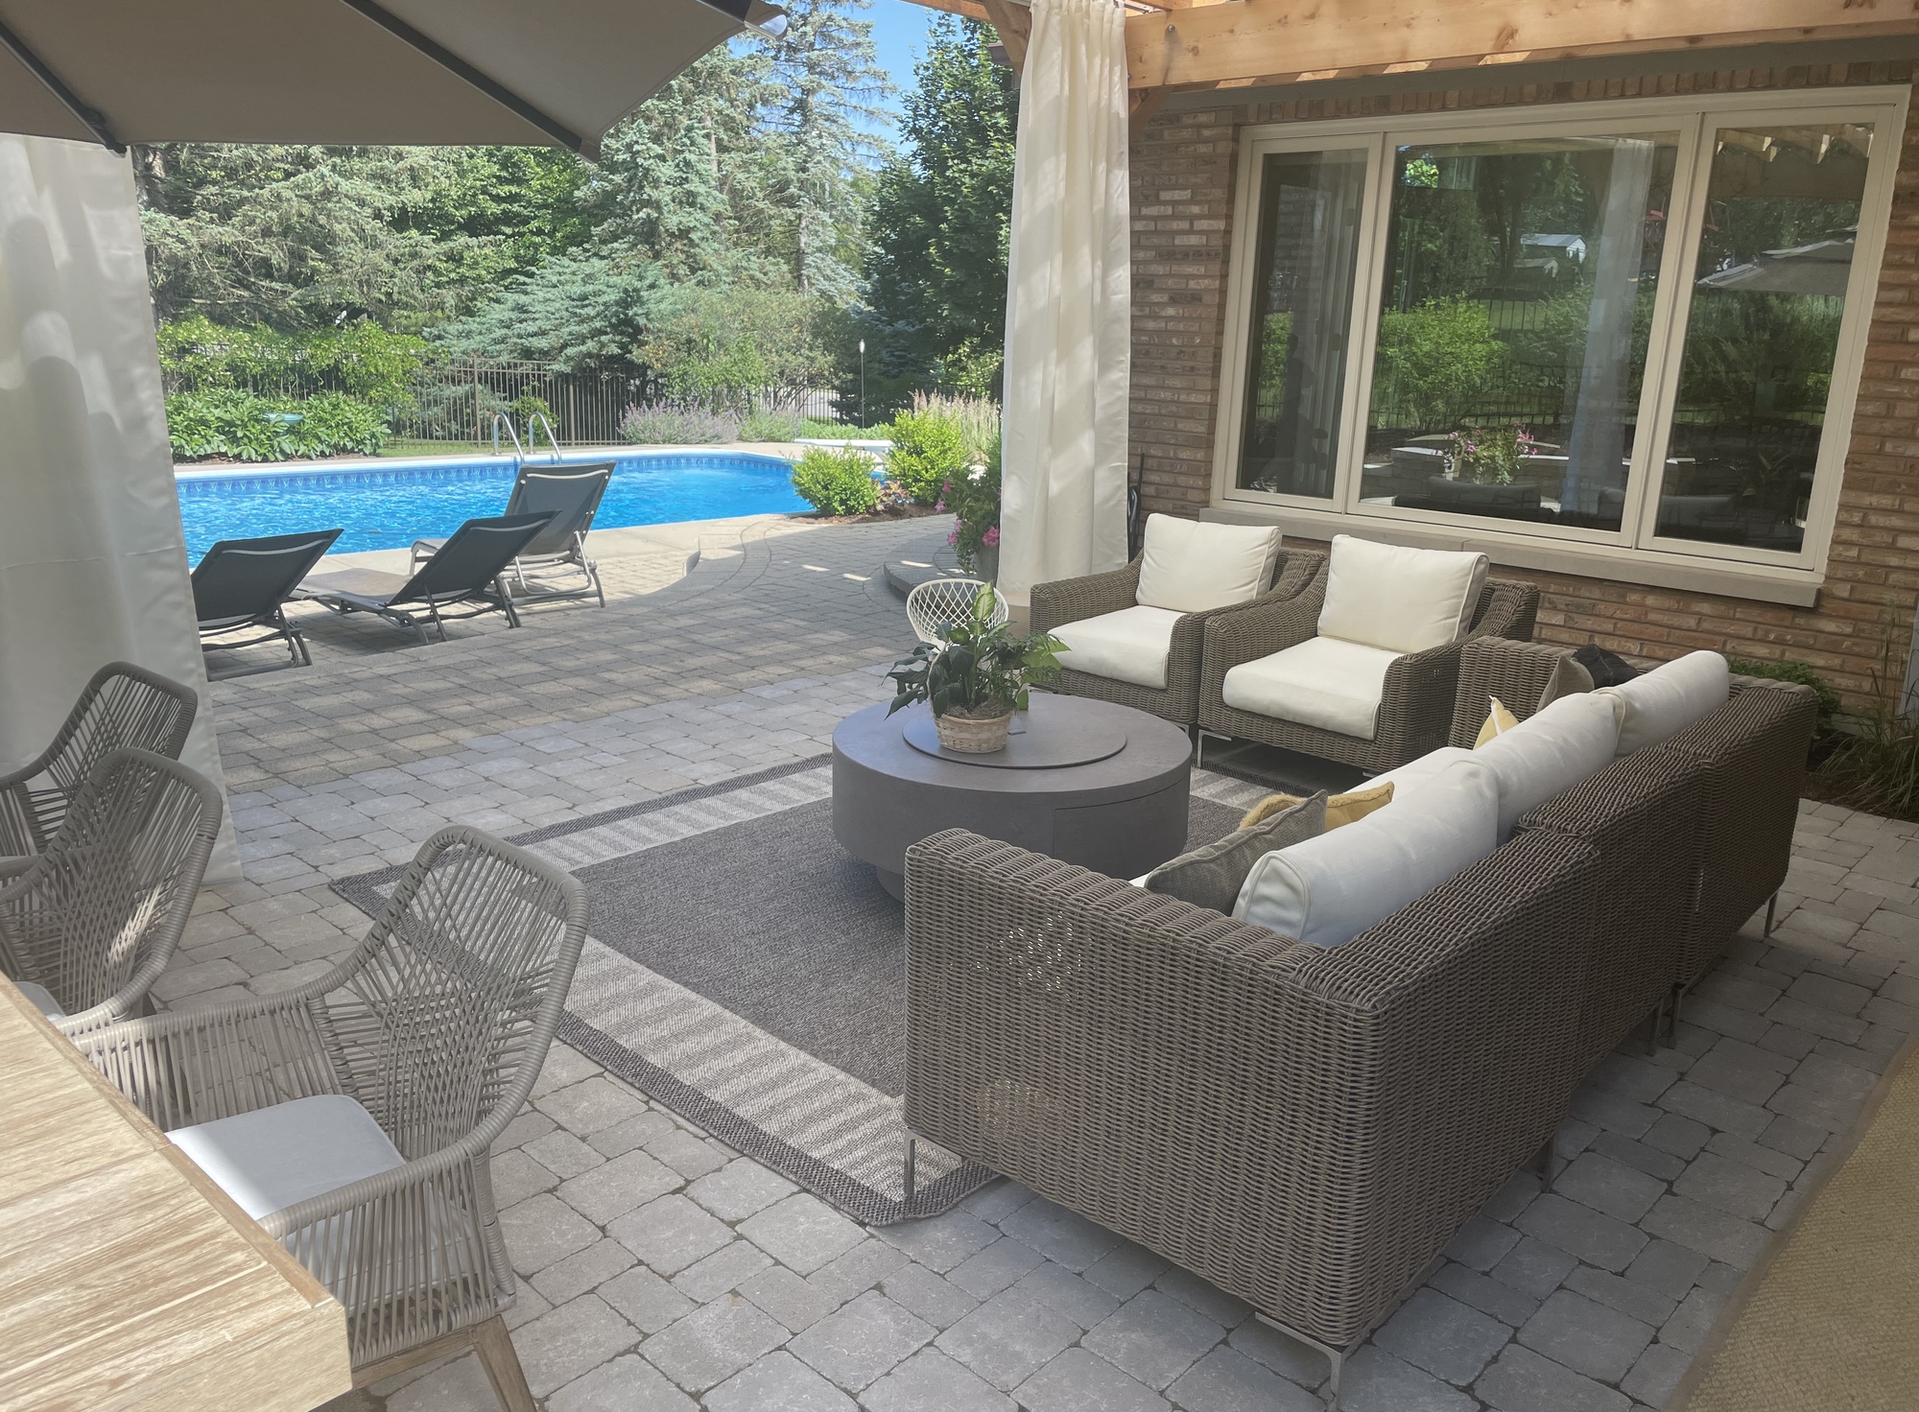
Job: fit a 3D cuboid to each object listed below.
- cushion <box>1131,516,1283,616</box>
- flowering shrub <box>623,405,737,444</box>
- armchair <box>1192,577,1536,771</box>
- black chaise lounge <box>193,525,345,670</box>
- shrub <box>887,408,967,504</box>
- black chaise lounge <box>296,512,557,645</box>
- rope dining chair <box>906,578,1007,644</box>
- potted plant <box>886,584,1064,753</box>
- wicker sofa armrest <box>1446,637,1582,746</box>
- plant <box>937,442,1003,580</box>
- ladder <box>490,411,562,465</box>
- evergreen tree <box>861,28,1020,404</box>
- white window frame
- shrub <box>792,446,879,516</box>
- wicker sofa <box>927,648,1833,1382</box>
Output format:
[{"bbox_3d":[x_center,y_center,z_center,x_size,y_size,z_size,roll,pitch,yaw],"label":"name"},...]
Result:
[{"bbox_3d":[1.004,-0.533,5.775,0.585,0.410,0.165,14,4,39],"label":"cushion"},{"bbox_3d":[-3.873,-3.990,20.168,1.660,0.580,0.950,-2,16,-12],"label":"flowering shrub"},{"bbox_3d":[1.473,-0.107,5.214,0.790,0.720,0.860,16,21,42],"label":"armchair"},{"bbox_3d":[-3.696,-0.501,6.837,1.870,0.828,0.596,12,18,33],"label":"black chaise lounge"},{"bbox_3d":[-0.288,-2.229,12.868,0.760,0.880,0.760,2,15,0],"label":"shrub"},{"bbox_3d":[-2.732,-0.652,7.129,1.710,0.780,0.600,11,18,32],"label":"black chaise lounge"},{"bbox_3d":[-0.017,-0.132,5.223,0.390,0.604,0.400,2,15,0],"label":"rope dining chair"},{"bbox_3d":[0.050,-0.110,3.803,0.460,0.440,0.440,2,15,0],"label":"potted plant"},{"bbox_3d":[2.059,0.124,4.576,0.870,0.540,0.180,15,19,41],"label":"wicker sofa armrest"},{"bbox_3d":[0.122,-1.115,8.090,0.520,0.800,0.520,2,15,0],"label":"plant"},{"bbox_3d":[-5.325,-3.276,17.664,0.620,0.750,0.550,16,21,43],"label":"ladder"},{"bbox_3d":[-0.185,-8.056,23.720,3.200,7.000,3.200,2,15,0],"label":"evergreen tree"},{"bbox_3d":[2.393,-1.652,6.379,2.819,1.842,0.140,15,20,40],"label":"white window frame"},{"bbox_3d":[-1.025,-1.857,11.939,0.740,0.600,0.720,2,15,0],"label":"shrub"},{"bbox_3d":[1.045,0.377,3.180,0.890,0.740,2.520,14,20,39],"label":"wicker sofa"}]

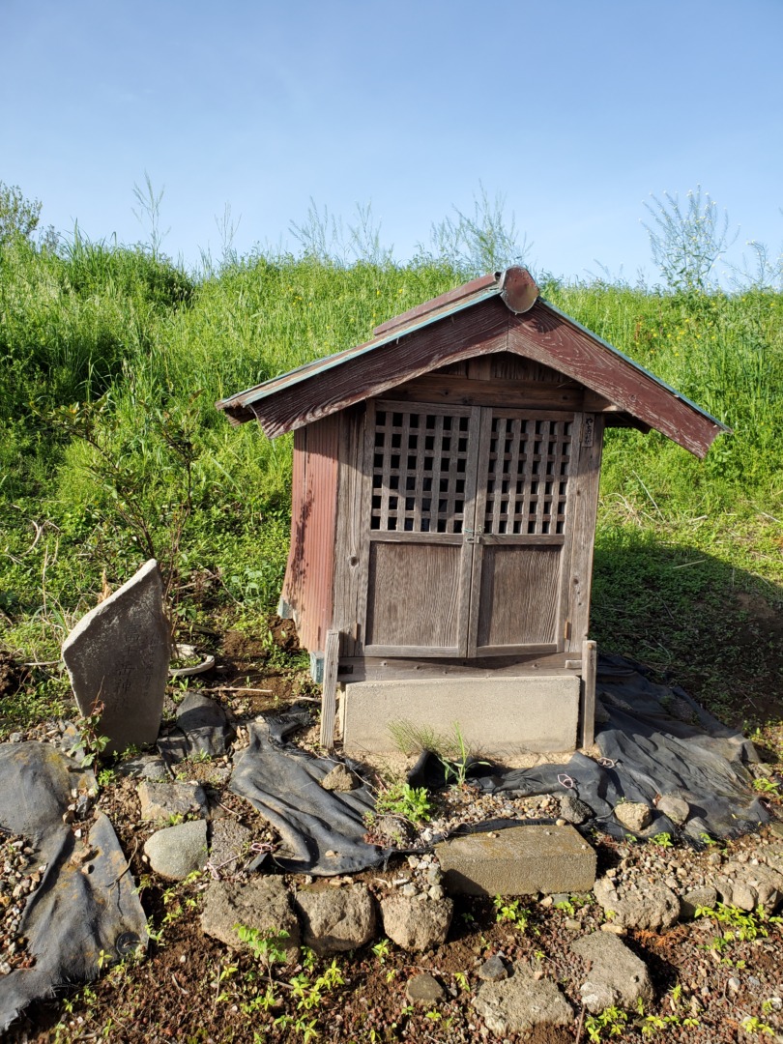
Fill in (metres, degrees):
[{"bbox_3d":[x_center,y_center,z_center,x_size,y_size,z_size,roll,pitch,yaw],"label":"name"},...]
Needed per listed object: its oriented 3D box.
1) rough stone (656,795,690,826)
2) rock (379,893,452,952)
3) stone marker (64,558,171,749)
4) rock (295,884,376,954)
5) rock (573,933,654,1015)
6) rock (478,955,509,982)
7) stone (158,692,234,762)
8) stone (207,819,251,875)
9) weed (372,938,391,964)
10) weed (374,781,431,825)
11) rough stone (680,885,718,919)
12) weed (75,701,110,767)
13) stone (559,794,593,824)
[{"bbox_3d":[0.897,0.918,2.498,0.103,0.076,0.090,5,7,21],"label":"rough stone"},{"bbox_3d":[0.071,1.145,2.241,0.208,0.117,0.156,3,7,3],"label":"rock"},{"bbox_3d":[-0.981,0.461,2.767,0.372,0.702,0.125,6,4,-31],"label":"stone marker"},{"bbox_3d":[-0.143,1.008,1.997,0.204,0.136,0.152,2,7,-3],"label":"rock"},{"bbox_3d":[0.537,1.093,1.909,0.191,0.113,0.180,5,7,18],"label":"rock"},{"bbox_3d":[0.254,1.109,1.951,0.076,0.041,0.052,4,7,10],"label":"rock"},{"bbox_3d":[-0.748,0.783,3.003,0.285,0.231,0.243,1,7,-14],"label":"stone"},{"bbox_3d":[-0.455,0.910,2.208,0.121,0.088,0.210,2,7,-11],"label":"stone"},{"bbox_3d":[-0.027,1.163,2.122,0.052,0.062,0.046,2,7,1],"label":"weed"},{"bbox_3d":[0.034,0.863,2.413,0.177,0.103,0.131,3,7,2],"label":"weed"},{"bbox_3d":[0.936,1.160,2.393,0.109,0.065,0.087,5,7,23],"label":"rough stone"},{"bbox_3d":[-1.102,0.784,2.899,0.120,0.244,0.108,0,7,-21],"label":"weed"},{"bbox_3d":[0.585,0.905,2.478,0.106,0.076,0.091,5,7,15],"label":"stone"}]

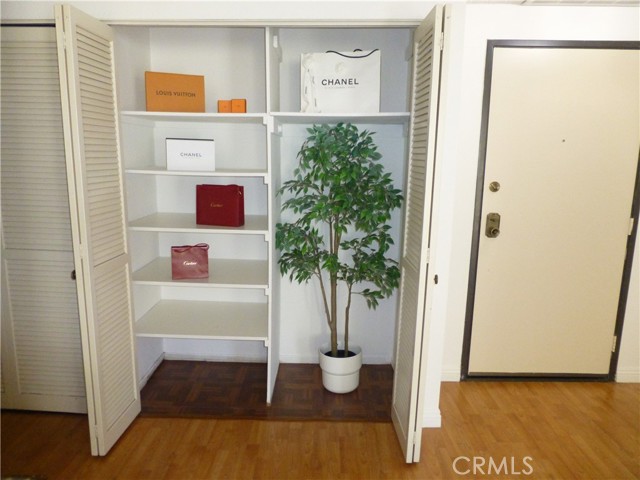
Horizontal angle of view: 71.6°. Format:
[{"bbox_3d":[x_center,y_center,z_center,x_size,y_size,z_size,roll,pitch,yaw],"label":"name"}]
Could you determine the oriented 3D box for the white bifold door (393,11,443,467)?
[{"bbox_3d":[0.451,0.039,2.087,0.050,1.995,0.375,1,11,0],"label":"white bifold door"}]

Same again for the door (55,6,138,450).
[{"bbox_3d":[-1.028,0.009,2.111,0.059,1.995,0.375,1,11,0],"label":"door"}]

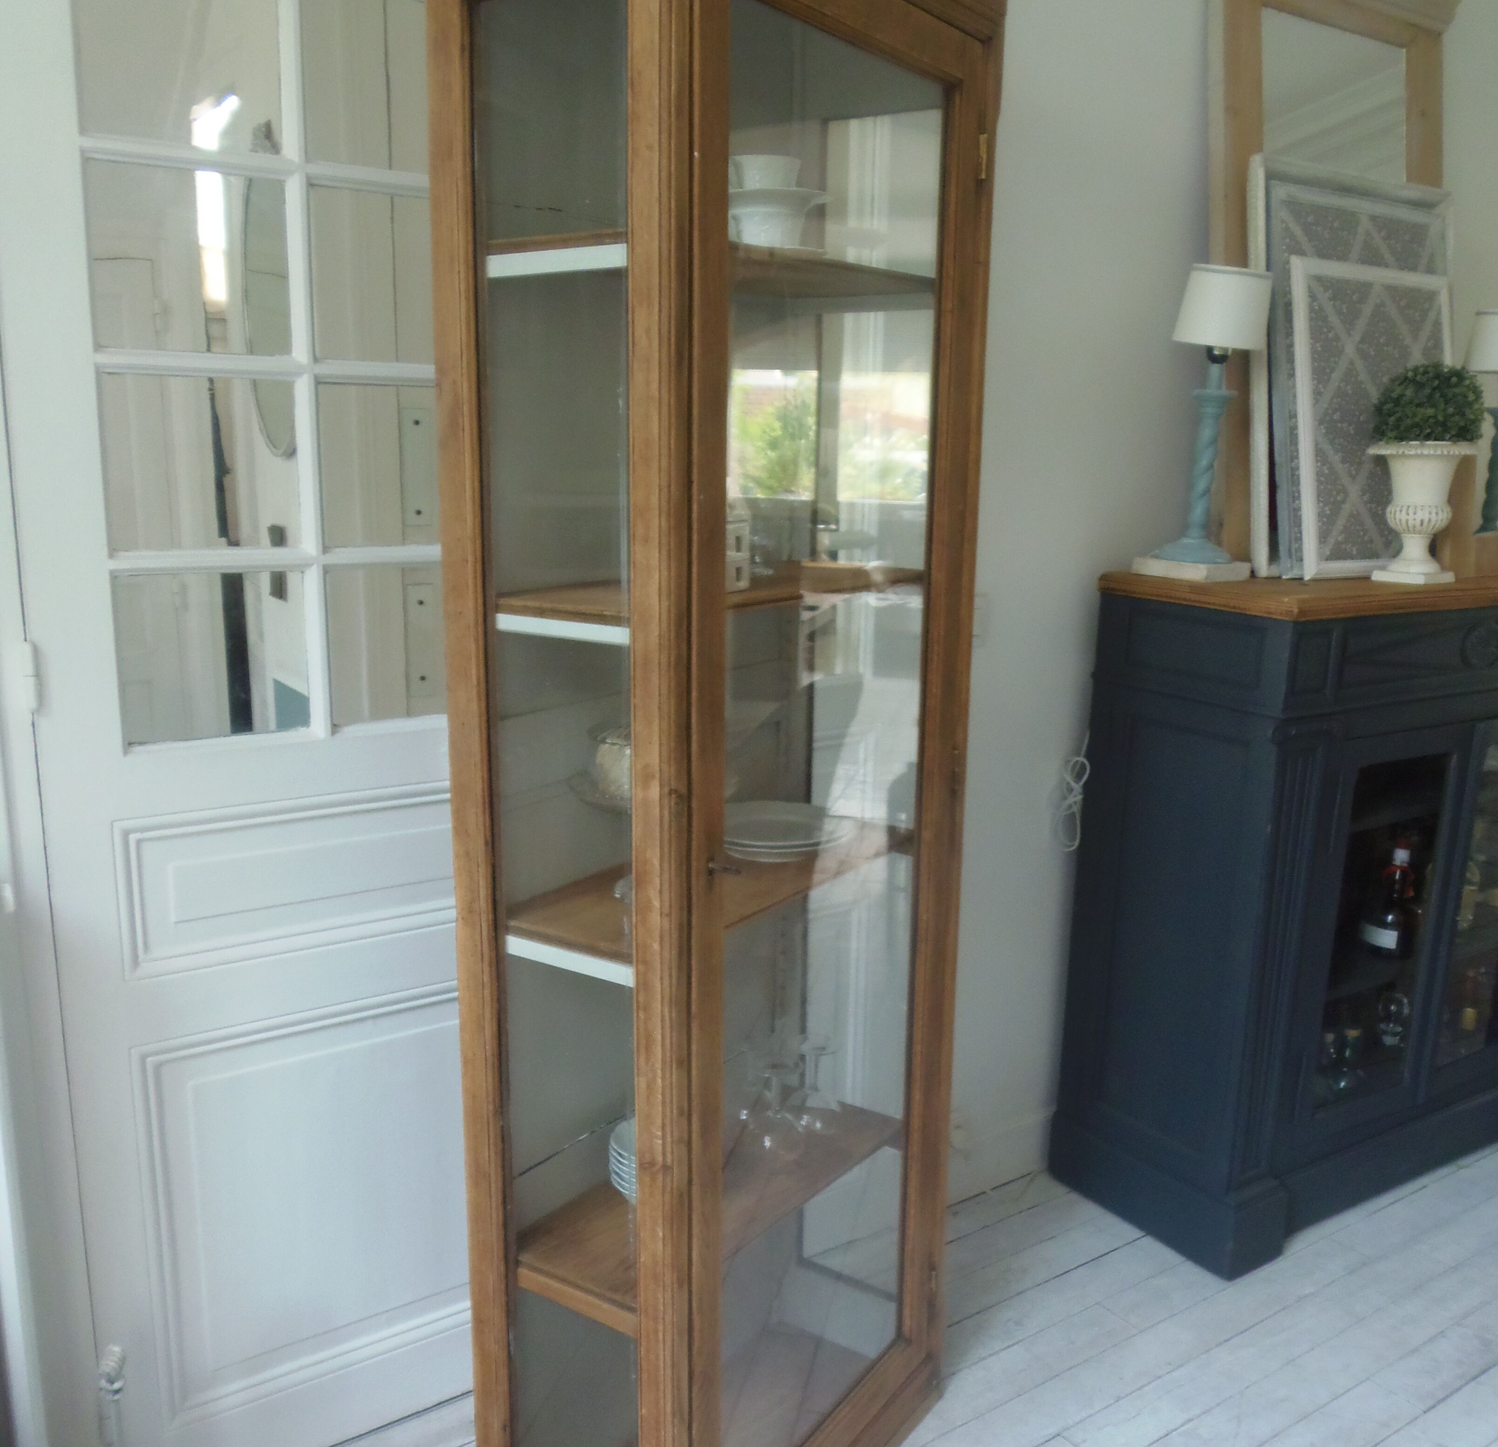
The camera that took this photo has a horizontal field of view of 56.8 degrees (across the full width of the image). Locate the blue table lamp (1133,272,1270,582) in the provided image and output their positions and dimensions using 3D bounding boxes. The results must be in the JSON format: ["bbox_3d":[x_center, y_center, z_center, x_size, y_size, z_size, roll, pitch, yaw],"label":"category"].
[{"bbox_3d":[0.817,-0.527,2.450,0.157,0.531,0.157,-7,14,-33],"label":"blue table lamp"}]

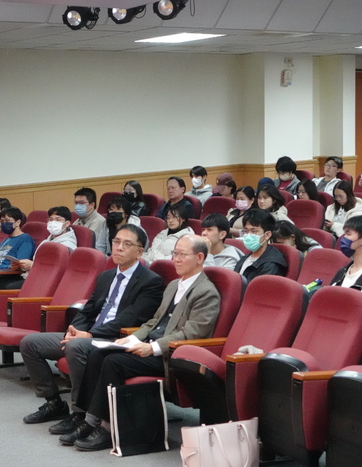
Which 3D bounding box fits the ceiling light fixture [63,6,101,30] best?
[{"bbox_3d":[-0.819,-1.777,11.200,0.200,0.220,0.280,2,25,25],"label":"ceiling light fixture"}]

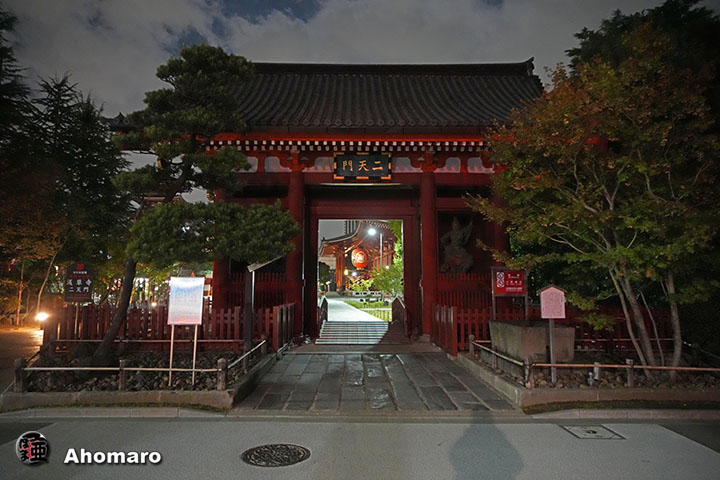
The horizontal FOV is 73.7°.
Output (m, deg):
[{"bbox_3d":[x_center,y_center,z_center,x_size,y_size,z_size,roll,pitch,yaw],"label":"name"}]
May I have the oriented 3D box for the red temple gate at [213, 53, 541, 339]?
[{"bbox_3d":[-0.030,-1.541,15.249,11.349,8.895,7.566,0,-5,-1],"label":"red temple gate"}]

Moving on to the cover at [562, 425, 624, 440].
[{"bbox_3d":[2.612,2.181,5.418,0.495,0.029,0.516,0,-5,-1],"label":"cover"}]

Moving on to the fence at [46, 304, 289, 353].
[{"bbox_3d":[-4.090,1.968,11.004,4.850,1.018,2.085,0,-5,-1],"label":"fence"}]

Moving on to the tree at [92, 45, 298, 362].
[{"bbox_3d":[-2.883,-0.681,8.319,3.589,5.645,3.104,0,-5,-1],"label":"tree"}]

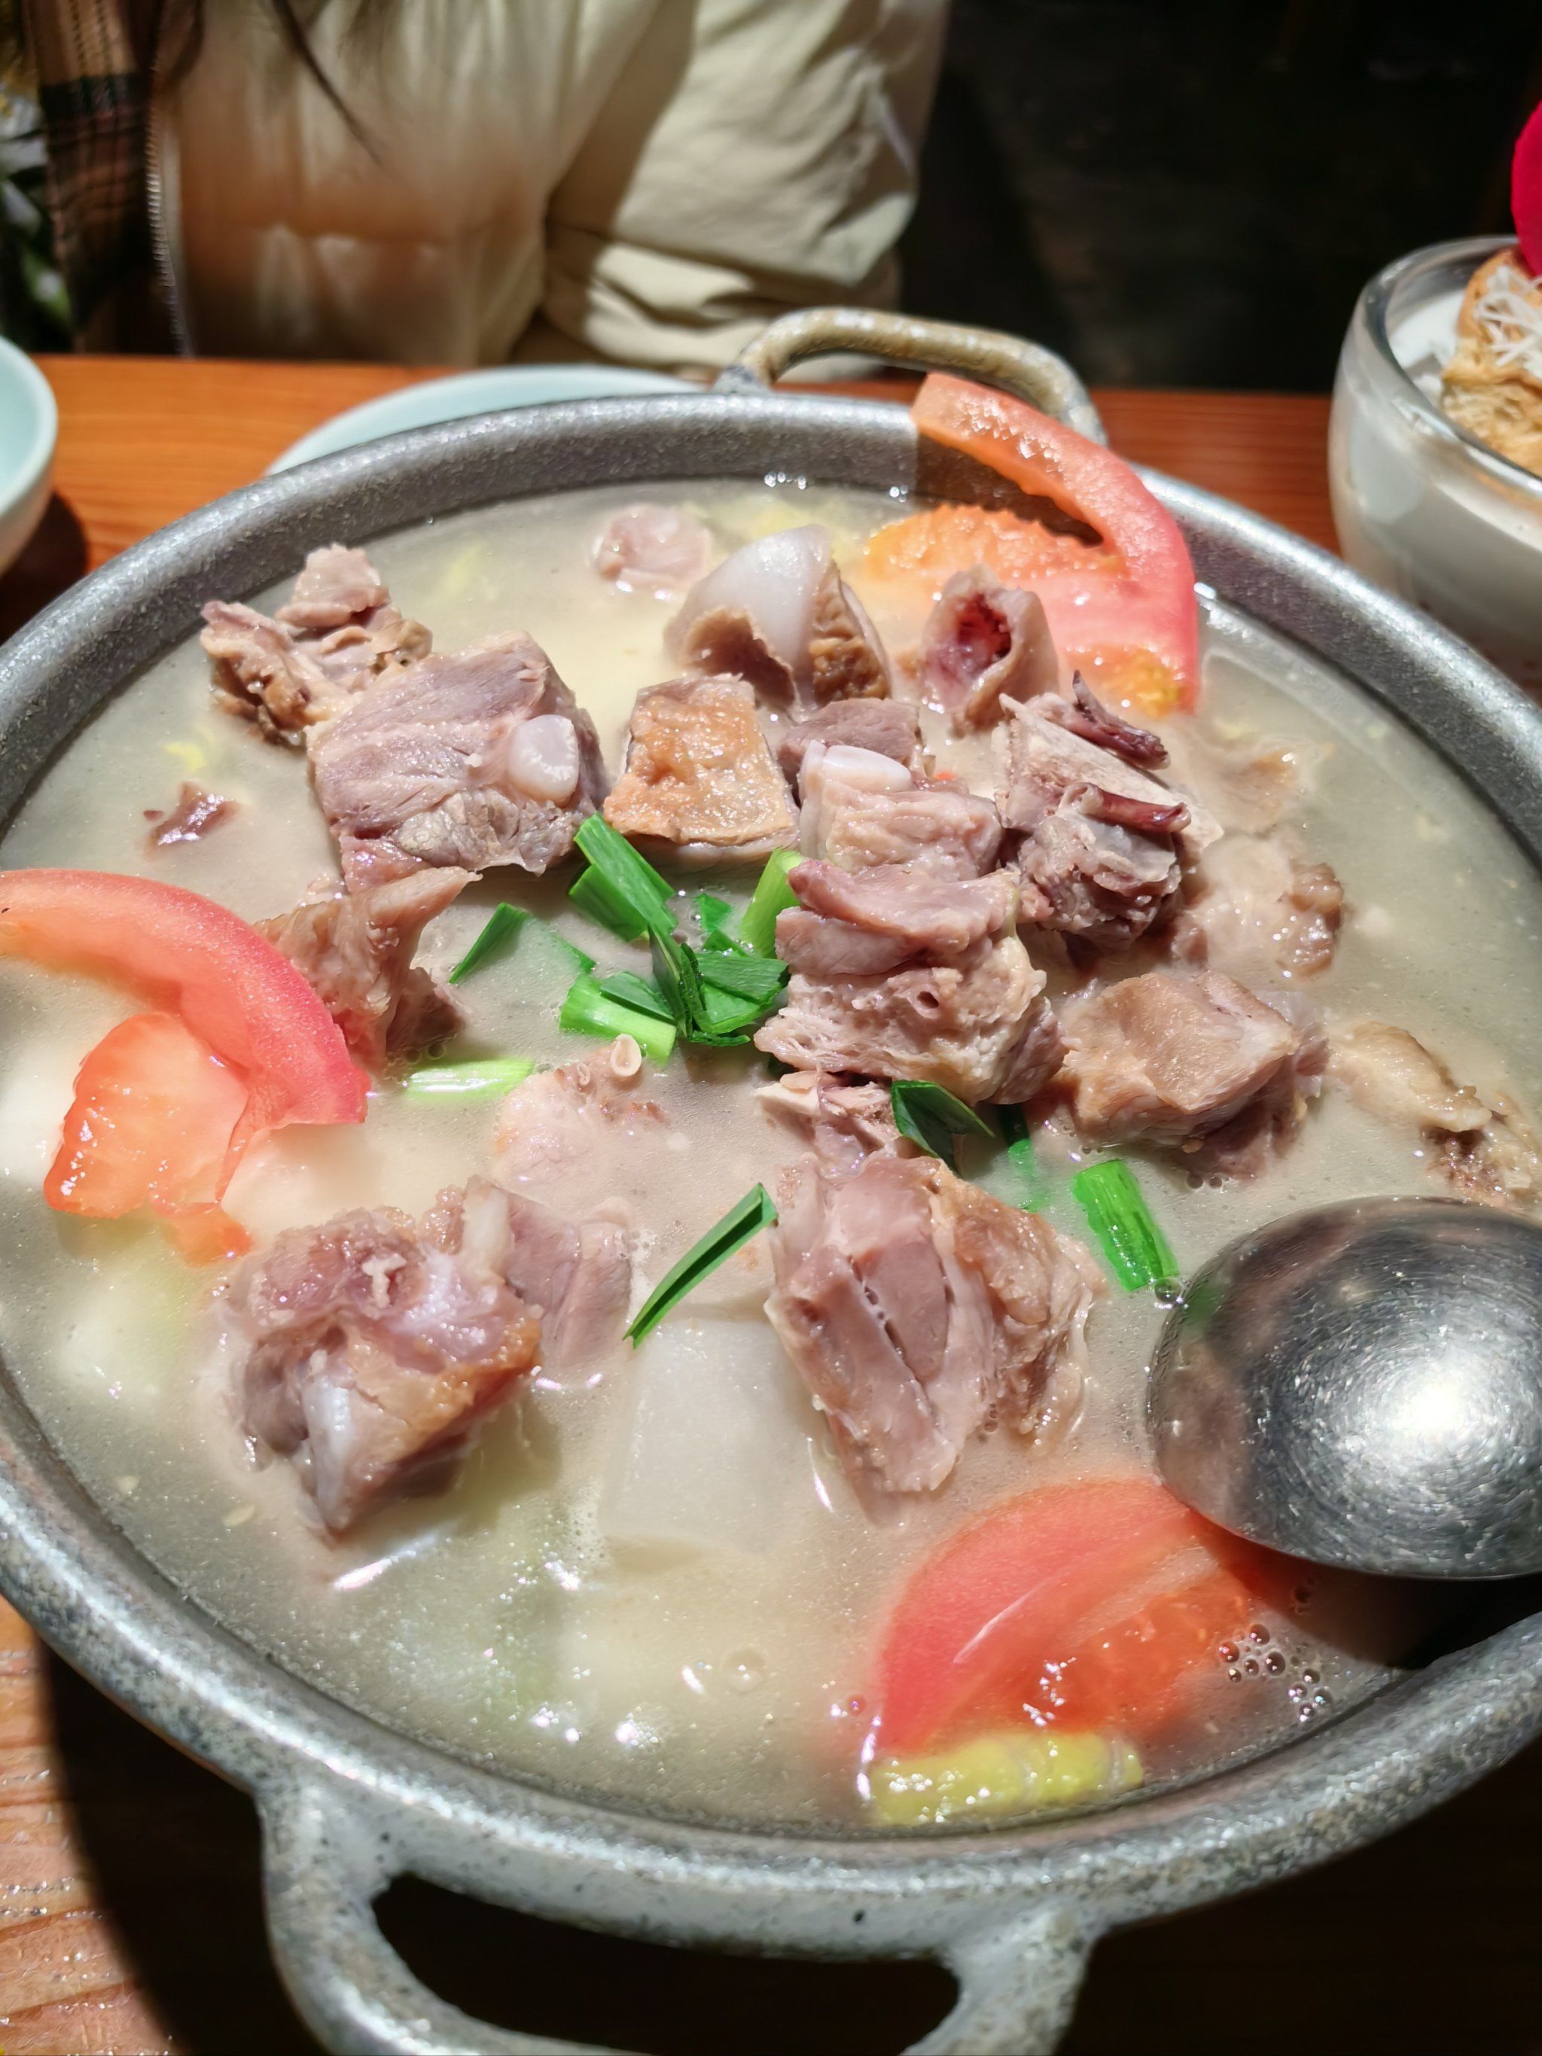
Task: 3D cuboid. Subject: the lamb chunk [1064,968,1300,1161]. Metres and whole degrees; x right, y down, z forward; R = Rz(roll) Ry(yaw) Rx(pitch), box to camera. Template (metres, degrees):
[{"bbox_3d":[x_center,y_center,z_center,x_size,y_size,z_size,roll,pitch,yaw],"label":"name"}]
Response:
[{"bbox_3d":[0.075,0.007,0.293,0.042,0.026,0.030,-1,51,-7],"label":"lamb chunk"}]

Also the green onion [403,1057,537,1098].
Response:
[{"bbox_3d":[-0.051,0.009,0.270,0.022,0.007,0.008,-9,54,-14],"label":"green onion"}]

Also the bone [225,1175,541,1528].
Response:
[{"bbox_3d":[-0.057,0.049,0.238,0.040,0.036,0.044,-17,55,-18],"label":"bone"}]

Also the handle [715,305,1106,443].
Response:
[{"bbox_3d":[0.034,-0.158,0.386,0.095,0.023,0.034,10,52,1],"label":"handle"}]

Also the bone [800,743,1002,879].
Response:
[{"bbox_3d":[0.025,-0.039,0.310,0.038,0.025,0.027,13,51,5],"label":"bone"}]

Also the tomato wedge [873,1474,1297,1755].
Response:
[{"bbox_3d":[0.046,0.085,0.232,0.065,0.025,0.039,-21,58,-21],"label":"tomato wedge"}]

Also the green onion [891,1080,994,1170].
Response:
[{"bbox_3d":[0.028,0.016,0.262,0.017,0.008,0.011,23,53,10],"label":"green onion"}]

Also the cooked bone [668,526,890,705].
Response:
[{"bbox_3d":[0.002,-0.089,0.355,0.047,0.033,0.036,15,51,6],"label":"cooked bone"}]

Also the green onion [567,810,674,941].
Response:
[{"bbox_3d":[-0.027,-0.026,0.289,0.012,0.010,0.026,-31,62,-27],"label":"green onion"}]

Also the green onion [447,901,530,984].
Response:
[{"bbox_3d":[-0.050,-0.015,0.286,0.008,0.007,0.018,30,55,15],"label":"green onion"}]

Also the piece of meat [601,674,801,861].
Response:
[{"bbox_3d":[-0.015,-0.047,0.328,0.037,0.024,0.037,5,50,0],"label":"piece of meat"}]

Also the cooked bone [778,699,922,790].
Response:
[{"bbox_3d":[0.016,-0.056,0.321,0.027,0.021,0.024,3,52,-4],"label":"cooked bone"}]

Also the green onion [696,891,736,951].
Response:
[{"bbox_3d":[-0.010,-0.020,0.302,0.008,0.004,0.010,4,68,-2],"label":"green onion"}]

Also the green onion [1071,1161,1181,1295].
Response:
[{"bbox_3d":[0.059,0.033,0.266,0.011,0.009,0.024,-9,53,-12],"label":"green onion"}]

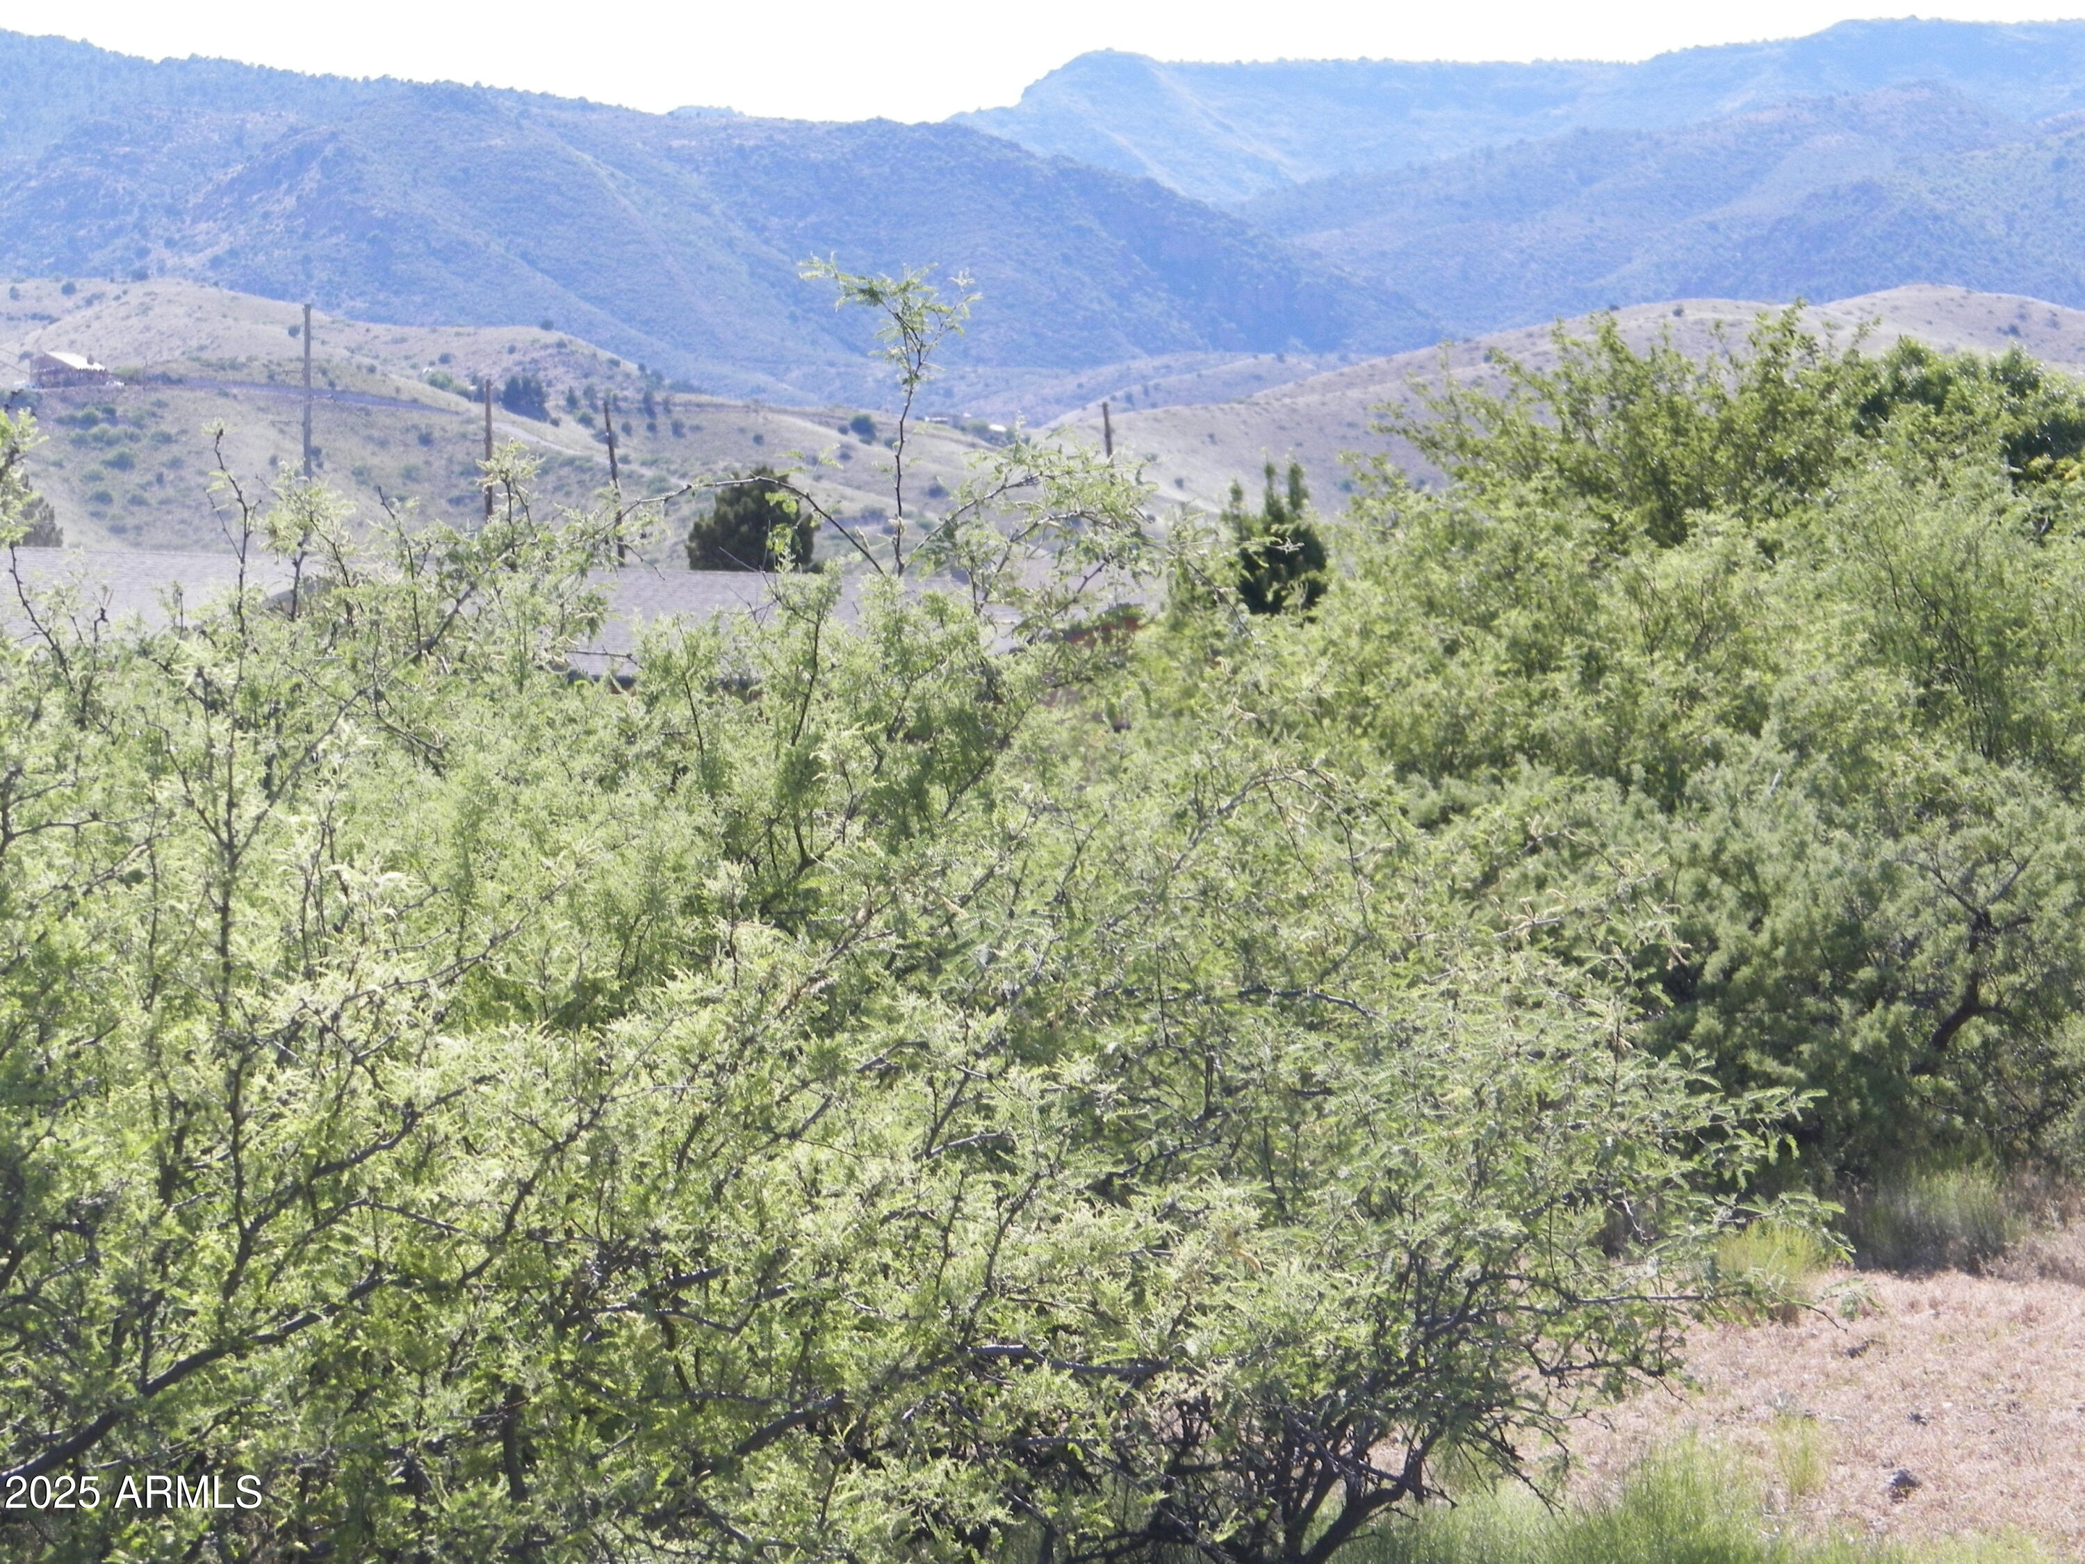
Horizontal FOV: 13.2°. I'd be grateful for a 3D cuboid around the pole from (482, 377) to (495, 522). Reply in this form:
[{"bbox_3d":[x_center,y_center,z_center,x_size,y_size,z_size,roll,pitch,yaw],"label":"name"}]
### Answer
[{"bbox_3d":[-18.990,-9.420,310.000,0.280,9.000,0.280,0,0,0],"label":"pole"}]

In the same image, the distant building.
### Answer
[{"bbox_3d":[-187.730,-79.820,1750.000,12.500,7.200,12.000,0,0,25],"label":"distant building"}]

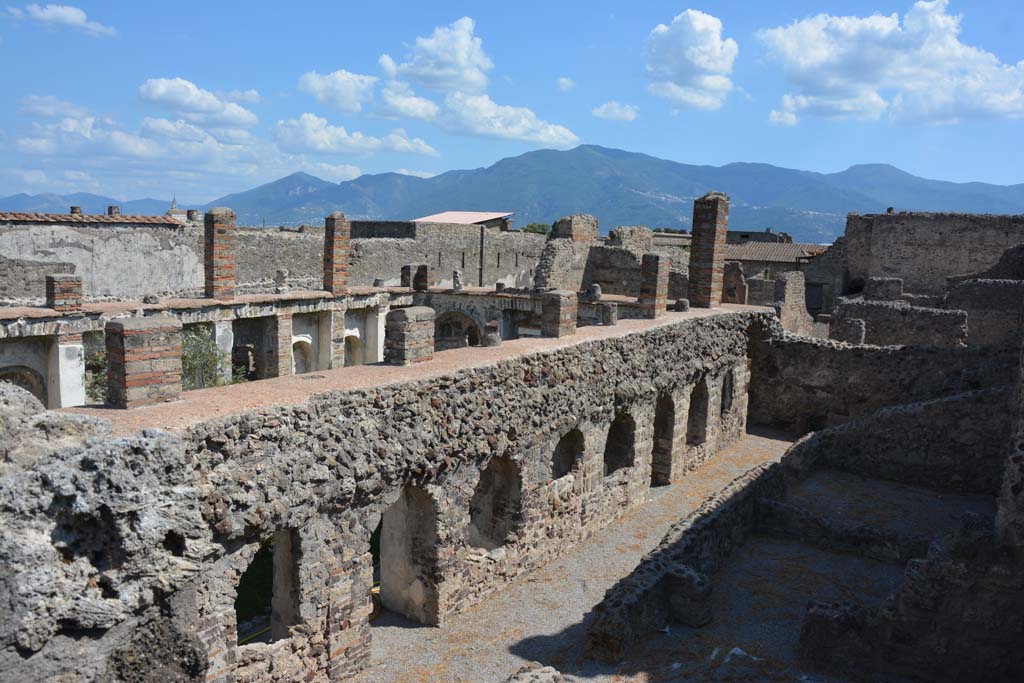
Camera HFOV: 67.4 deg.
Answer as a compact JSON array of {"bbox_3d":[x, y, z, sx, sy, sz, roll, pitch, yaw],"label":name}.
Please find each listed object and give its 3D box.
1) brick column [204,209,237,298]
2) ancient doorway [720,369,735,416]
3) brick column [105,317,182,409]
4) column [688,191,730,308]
[{"bbox_3d":[-7.344,-2.208,19.295,0.348,2.310,0.609,6,9,34],"label":"brick column"},{"bbox_3d":[4.364,1.024,16.272,0.434,0.946,0.636,8,10,34],"label":"ancient doorway"},{"bbox_3d":[-3.082,0.159,6.452,0.300,0.697,0.499,8,10,34],"label":"brick column"},{"bbox_3d":[4.421,-2.041,17.307,0.523,2.490,0.630,8,10,34],"label":"column"}]

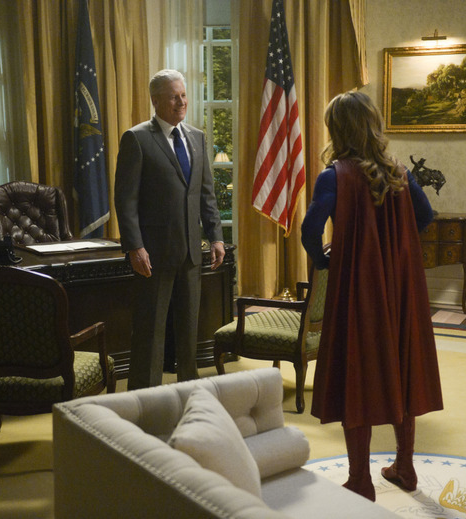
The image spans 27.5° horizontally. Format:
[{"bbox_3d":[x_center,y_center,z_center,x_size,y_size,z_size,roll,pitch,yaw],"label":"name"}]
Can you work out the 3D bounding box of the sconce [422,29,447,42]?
[{"bbox_3d":[1.661,-1.861,7.856,0.230,0.120,0.180,4,10,27],"label":"sconce"}]

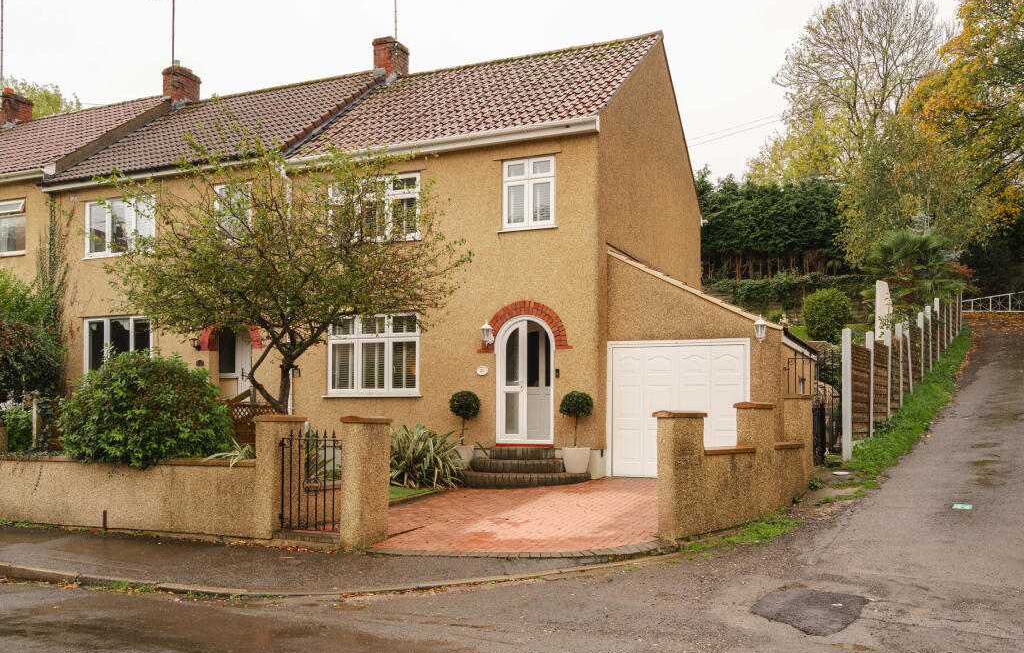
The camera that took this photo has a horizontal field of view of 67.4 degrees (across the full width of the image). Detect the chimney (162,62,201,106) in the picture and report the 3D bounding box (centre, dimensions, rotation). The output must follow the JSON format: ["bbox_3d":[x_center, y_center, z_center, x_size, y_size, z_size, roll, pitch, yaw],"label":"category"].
[{"bbox_3d":[-9.165,-6.725,21.300,0.550,1.120,0.880,-1,-3,22],"label":"chimney"}]

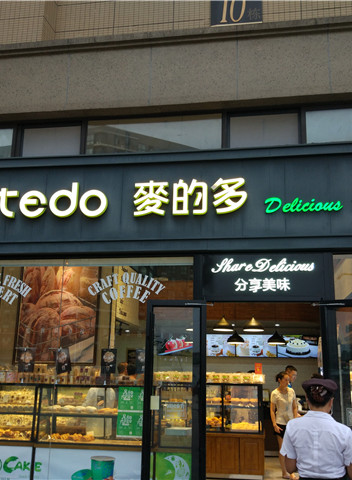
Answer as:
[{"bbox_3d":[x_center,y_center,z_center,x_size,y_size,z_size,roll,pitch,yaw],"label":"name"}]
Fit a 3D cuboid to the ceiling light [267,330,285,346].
[{"bbox_3d":[1.969,1.919,10.146,0.340,0.268,0.340,-1,-13,9],"label":"ceiling light"}]

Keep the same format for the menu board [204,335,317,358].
[{"bbox_3d":[1.689,2.235,10.908,2.580,0.470,0.080,-1,-13,9],"label":"menu board"}]

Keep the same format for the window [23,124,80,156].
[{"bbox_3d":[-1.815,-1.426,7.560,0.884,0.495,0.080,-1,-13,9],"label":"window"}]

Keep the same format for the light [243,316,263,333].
[{"bbox_3d":[1.297,1.401,8.605,0.349,0.246,0.349,-1,-13,9],"label":"light"}]

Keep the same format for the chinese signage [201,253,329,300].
[{"bbox_3d":[1.093,0.467,6.389,1.544,0.588,0.100,-1,-13,9],"label":"chinese signage"}]

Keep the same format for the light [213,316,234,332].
[{"bbox_3d":[0.800,1.411,8.682,0.342,0.244,0.342,-1,-13,9],"label":"light"}]

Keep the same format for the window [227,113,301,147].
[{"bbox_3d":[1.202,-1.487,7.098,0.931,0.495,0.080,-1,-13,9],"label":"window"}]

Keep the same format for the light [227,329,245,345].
[{"bbox_3d":[1.191,1.938,10.265,0.340,0.271,0.340,-1,-13,9],"label":"light"}]

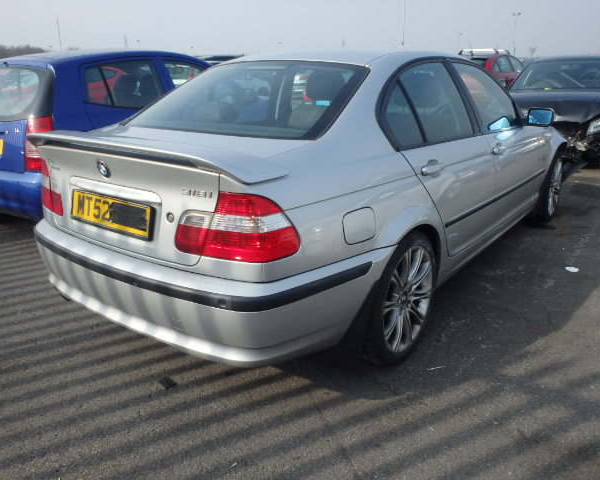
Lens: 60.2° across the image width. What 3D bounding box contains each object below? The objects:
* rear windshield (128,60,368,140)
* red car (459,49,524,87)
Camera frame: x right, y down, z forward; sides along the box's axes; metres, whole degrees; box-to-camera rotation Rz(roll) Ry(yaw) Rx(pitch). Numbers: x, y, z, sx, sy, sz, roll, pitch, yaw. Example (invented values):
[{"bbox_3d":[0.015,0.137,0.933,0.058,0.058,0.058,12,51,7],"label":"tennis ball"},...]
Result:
[{"bbox_3d":[-0.276,-0.692,2.469,1.240,0.090,0.660,13,49,36],"label":"rear windshield"},{"bbox_3d":[6.173,-5.153,16.610,4.100,1.600,1.730,-18,25,-41],"label":"red car"}]

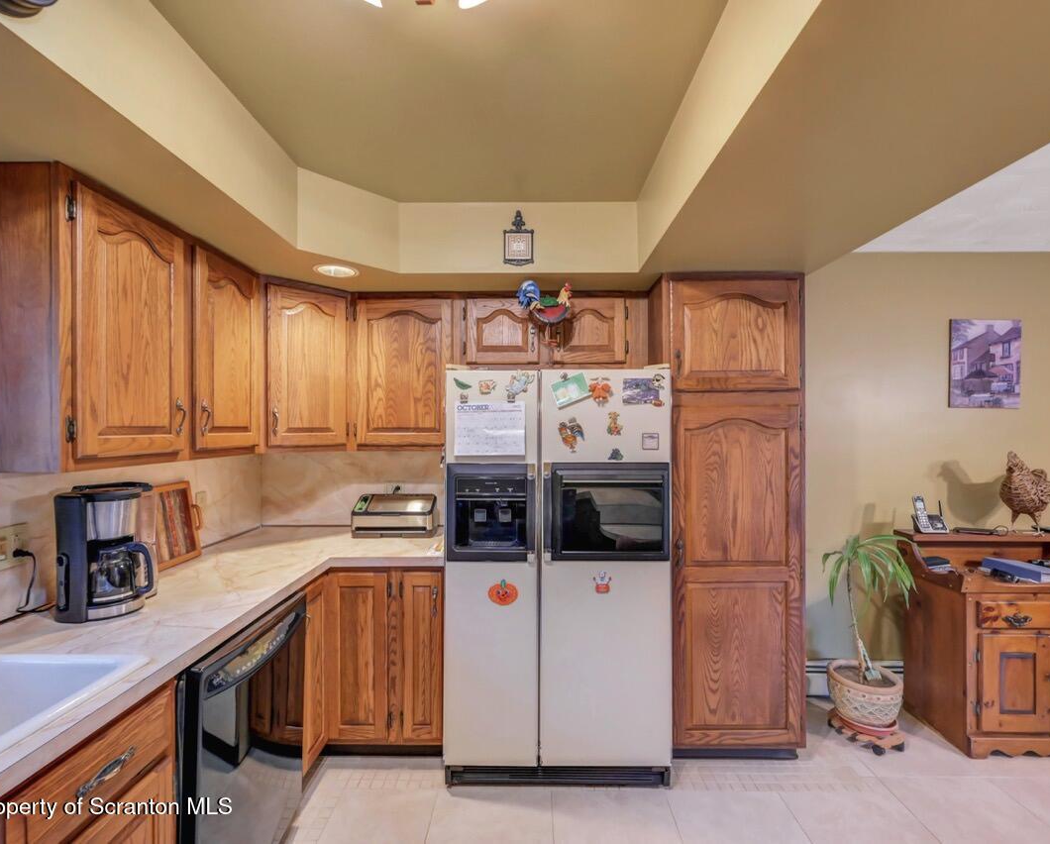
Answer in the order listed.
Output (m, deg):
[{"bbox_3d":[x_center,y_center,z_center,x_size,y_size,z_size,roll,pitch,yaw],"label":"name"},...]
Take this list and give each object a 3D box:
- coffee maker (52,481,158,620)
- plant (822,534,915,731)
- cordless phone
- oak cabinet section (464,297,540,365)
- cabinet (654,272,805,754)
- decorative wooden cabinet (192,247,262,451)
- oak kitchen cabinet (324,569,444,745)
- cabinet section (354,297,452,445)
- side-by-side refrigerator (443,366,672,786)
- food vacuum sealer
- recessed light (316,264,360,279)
[{"bbox_3d":[-1.268,0.387,1.510,0.245,0.377,0.200,0,0,0],"label":"coffee maker"},{"bbox_3d":[1.660,0.985,2.380,0.400,0.900,0.400,0,0,1],"label":"plant"},{"bbox_3d":[2.158,0.485,2.635,0.145,0.190,0.100,0,0,0],"label":"cordless phone"},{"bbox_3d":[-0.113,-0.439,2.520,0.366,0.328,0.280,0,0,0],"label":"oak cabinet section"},{"bbox_3d":[0.895,0.416,2.422,0.616,2.107,0.635,0,0,0],"label":"cabinet"},{"bbox_3d":[-1.282,-0.236,1.878,0.330,0.760,0.430,0,0,1],"label":"decorative wooden cabinet"},{"bbox_3d":[-0.610,1.021,2.428,0.526,0.798,0.615,0,0,0],"label":"oak kitchen cabinet"},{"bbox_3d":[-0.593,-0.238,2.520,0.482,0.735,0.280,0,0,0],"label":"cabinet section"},{"bbox_3d":[0.140,0.652,2.315,0.910,1.735,0.730,0,0,1],"label":"side-by-side refrigerator"},{"bbox_3d":[-0.660,0.481,2.560,0.410,0.187,0.210,0,0,0],"label":"food vacuum sealer"},{"bbox_3d":[-0.774,-0.622,2.016,0.182,0.030,0.182,0,0,1],"label":"recessed light"}]

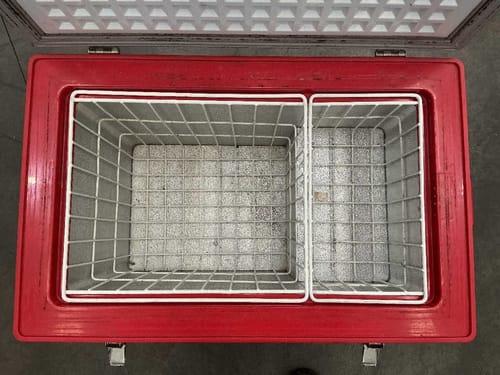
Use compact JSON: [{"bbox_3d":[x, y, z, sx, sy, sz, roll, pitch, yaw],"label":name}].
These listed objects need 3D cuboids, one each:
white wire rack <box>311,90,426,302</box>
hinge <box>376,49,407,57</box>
[{"bbox_3d":[0.218,0.025,0.843,0.213,0.187,0.387,0,85,0],"label":"white wire rack"},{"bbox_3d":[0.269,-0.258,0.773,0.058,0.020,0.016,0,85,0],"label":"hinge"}]

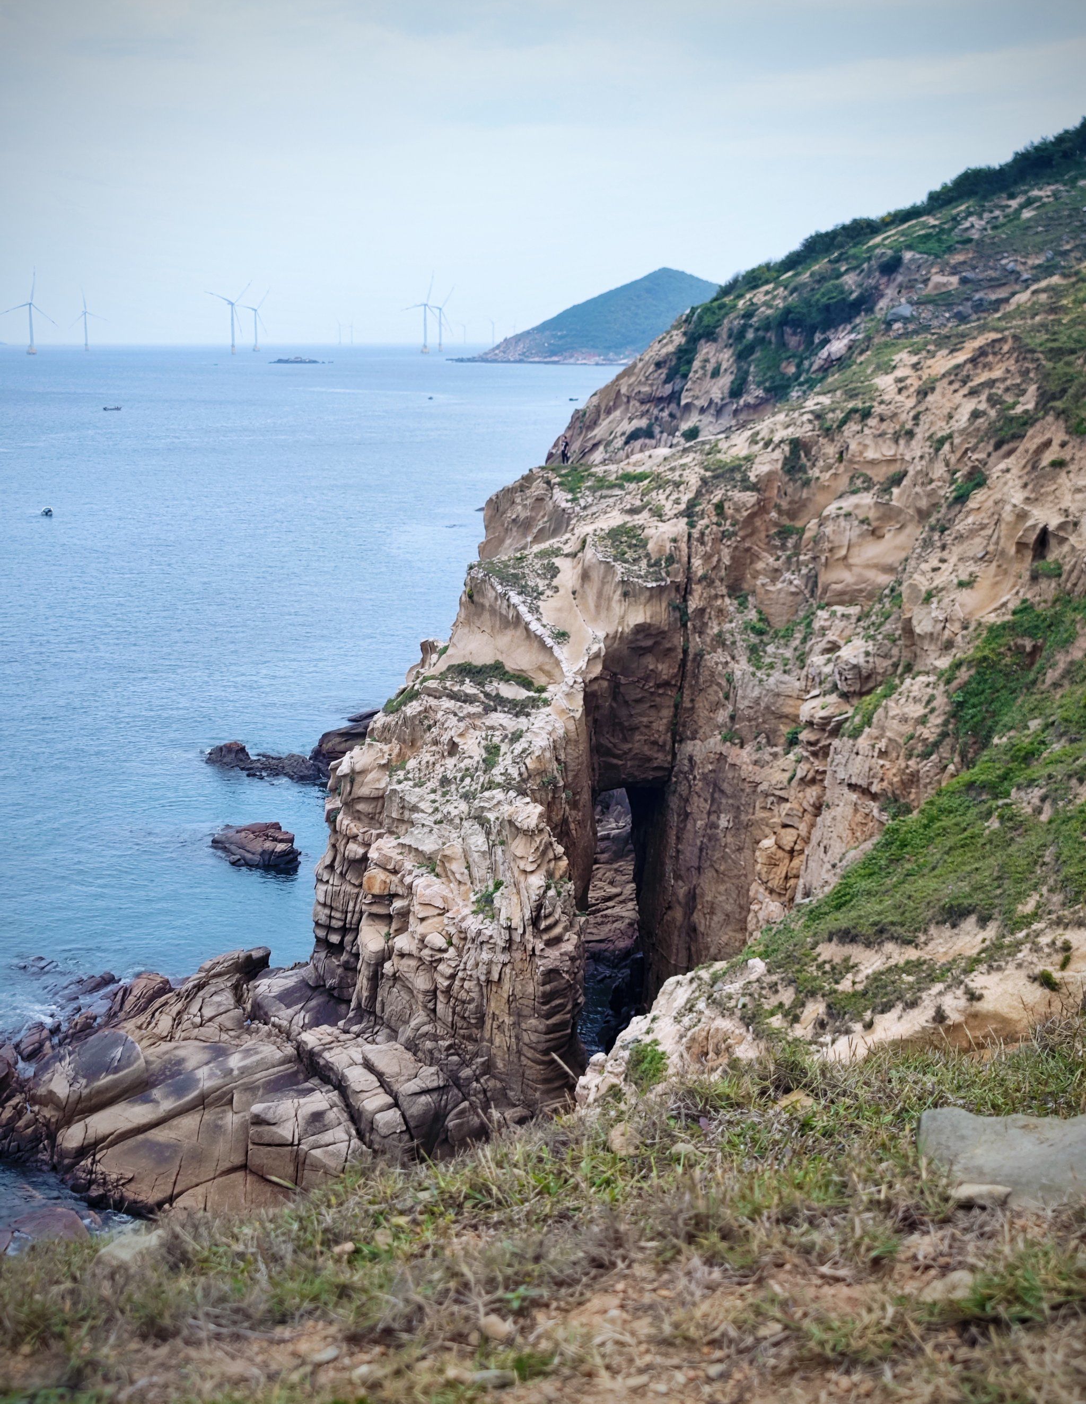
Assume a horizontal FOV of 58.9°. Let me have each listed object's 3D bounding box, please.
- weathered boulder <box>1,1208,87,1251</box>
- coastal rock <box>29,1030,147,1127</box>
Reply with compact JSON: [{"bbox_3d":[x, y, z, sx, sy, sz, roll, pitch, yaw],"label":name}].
[{"bbox_3d":[-14.600,15.661,28.609,2.300,0.800,1.400,-1,21,-2],"label":"weathered boulder"},{"bbox_3d":[-15.200,12.614,32.327,3.400,1.700,2.000,-10,23,-25],"label":"coastal rock"}]

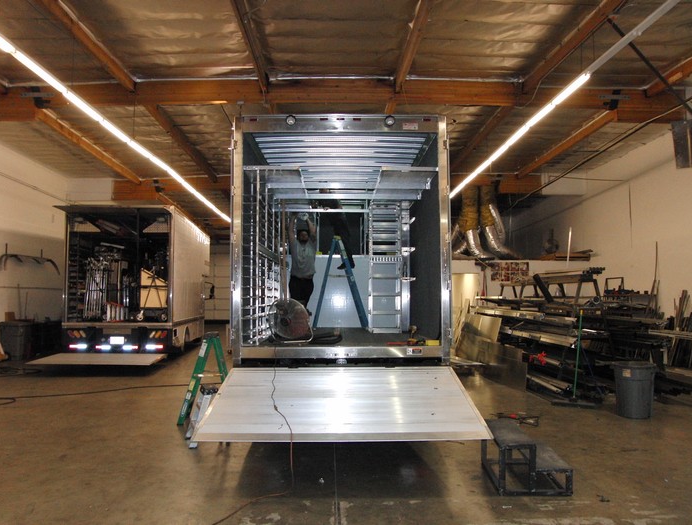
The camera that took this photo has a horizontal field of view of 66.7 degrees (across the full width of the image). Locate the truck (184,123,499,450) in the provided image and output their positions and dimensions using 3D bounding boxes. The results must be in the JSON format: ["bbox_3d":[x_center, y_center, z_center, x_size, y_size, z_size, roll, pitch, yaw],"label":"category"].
[{"bbox_3d":[-0.102,0.359,8.386,2.500,3.675,7.700,0,-4,-1],"label":"truck"}]

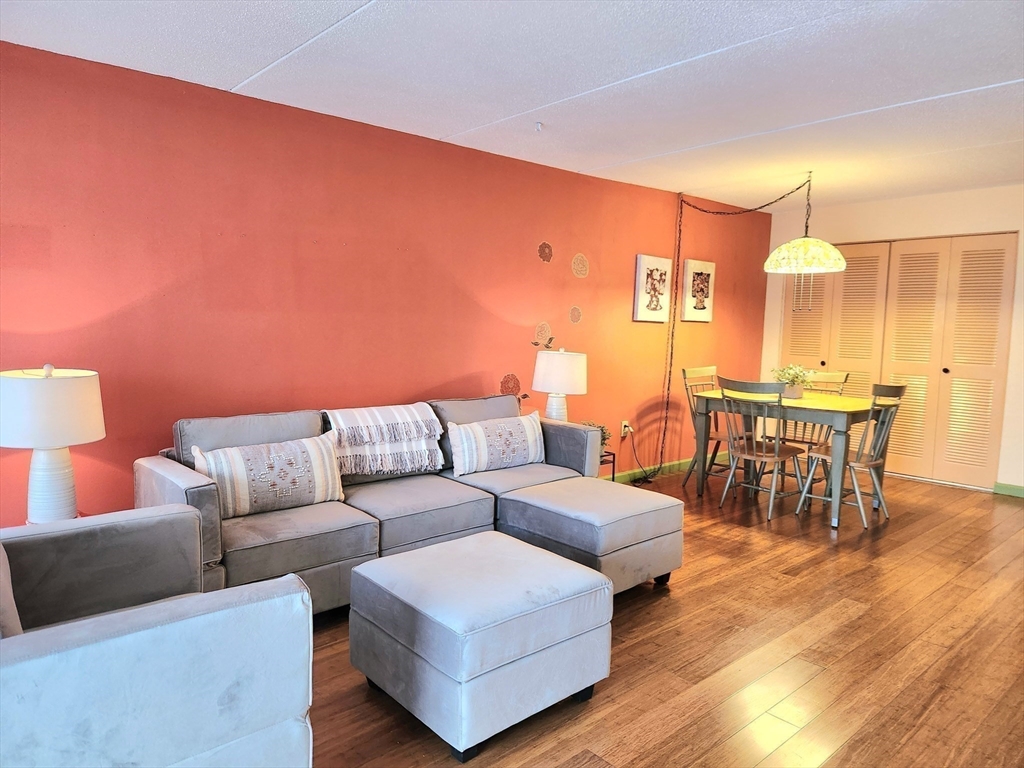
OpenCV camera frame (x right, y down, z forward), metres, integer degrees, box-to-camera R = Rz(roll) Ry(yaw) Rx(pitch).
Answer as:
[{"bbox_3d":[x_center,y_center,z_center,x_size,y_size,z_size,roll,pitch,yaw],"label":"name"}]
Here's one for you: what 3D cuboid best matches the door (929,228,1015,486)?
[{"bbox_3d":[3.736,-0.177,5.511,0.040,2.010,0.450,-4,7,-42],"label":"door"}]

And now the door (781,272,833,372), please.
[{"bbox_3d":[2.820,-0.291,6.522,0.040,2.001,0.456,-4,7,-42],"label":"door"}]

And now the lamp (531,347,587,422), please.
[{"bbox_3d":[0.316,0.060,4.468,0.360,0.590,0.360,1,6,0],"label":"lamp"}]

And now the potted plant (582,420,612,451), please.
[{"bbox_3d":[0.534,0.335,4.349,0.220,0.230,0.220,-4,7,-42],"label":"potted plant"}]

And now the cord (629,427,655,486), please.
[{"bbox_3d":[1.057,0.589,5.541,0.380,0.420,0.220,-4,7,-42],"label":"cord"}]

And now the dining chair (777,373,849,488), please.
[{"bbox_3d":[2.172,0.389,5.138,0.540,0.930,0.480,-4,7,-42],"label":"dining chair"}]

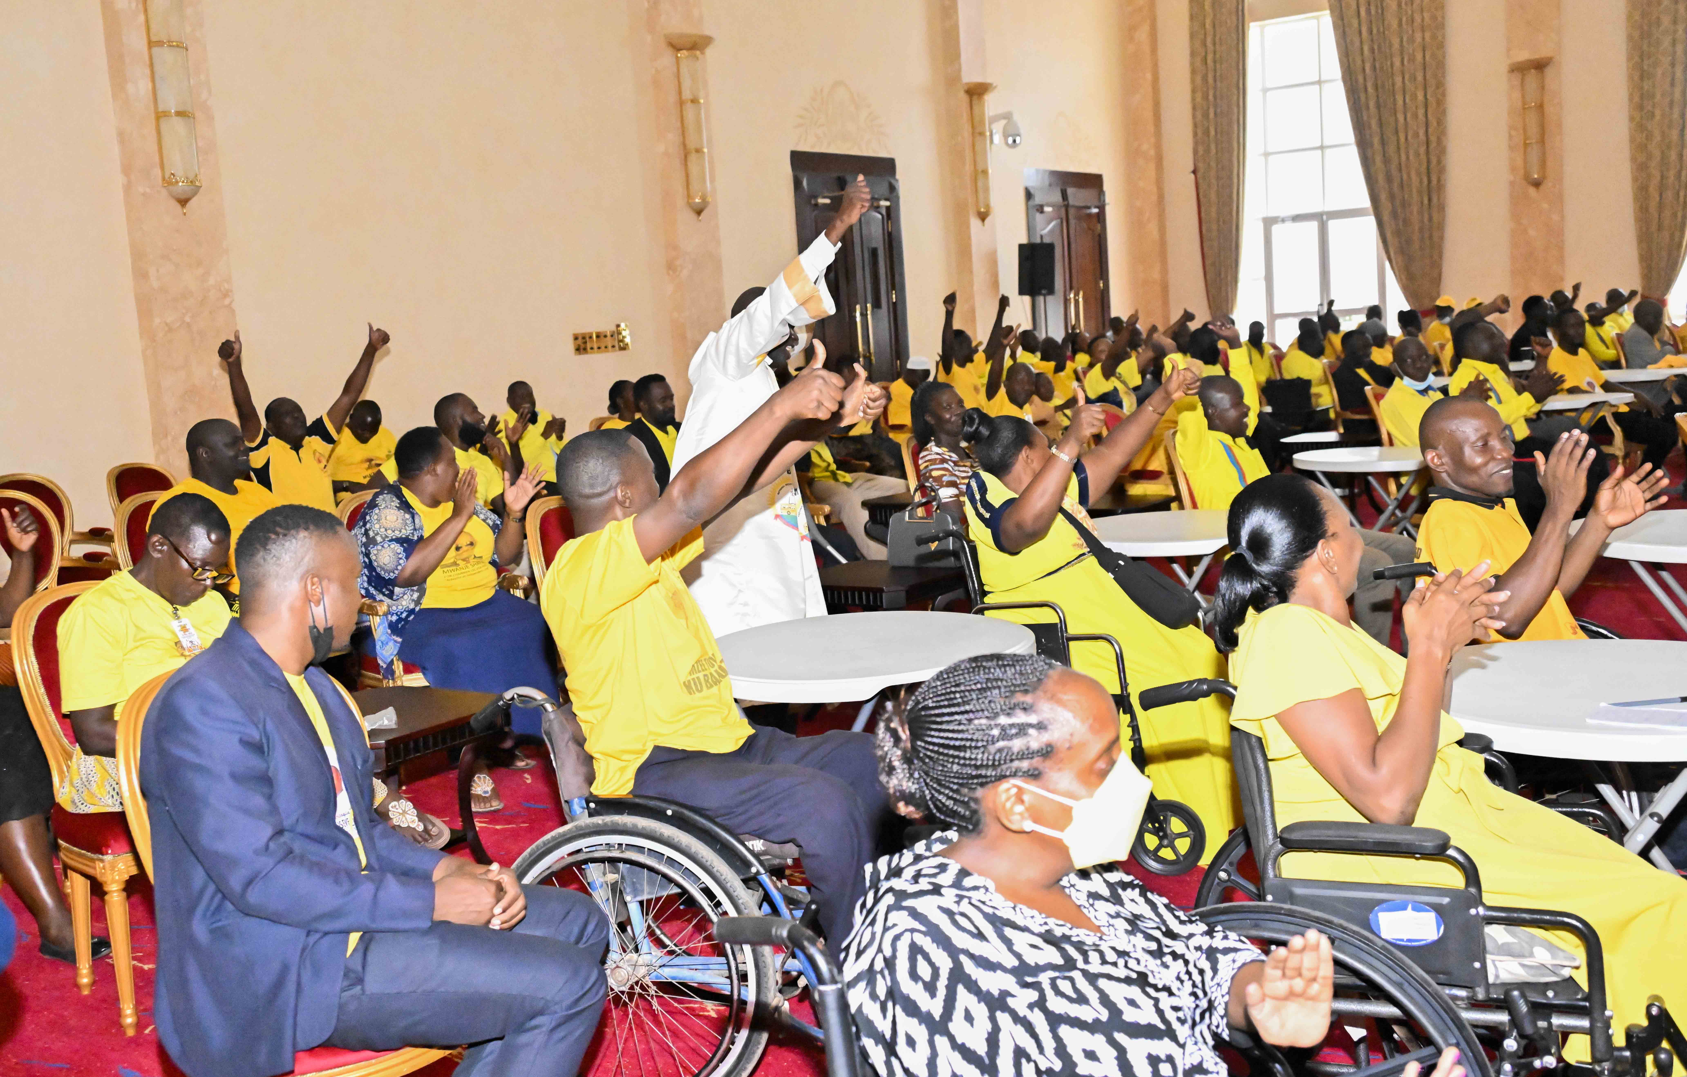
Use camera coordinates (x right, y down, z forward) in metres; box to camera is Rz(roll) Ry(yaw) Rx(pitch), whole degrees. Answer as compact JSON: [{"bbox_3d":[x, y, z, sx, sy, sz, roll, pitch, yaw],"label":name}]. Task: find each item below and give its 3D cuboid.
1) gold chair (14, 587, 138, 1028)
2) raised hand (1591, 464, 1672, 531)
[{"bbox_3d":[-1.720,0.617,4.193,0.560,1.000,0.510,3,10,43],"label":"gold chair"},{"bbox_3d":[1.718,-0.092,3.680,0.175,0.125,0.065,-43,-18,9],"label":"raised hand"}]

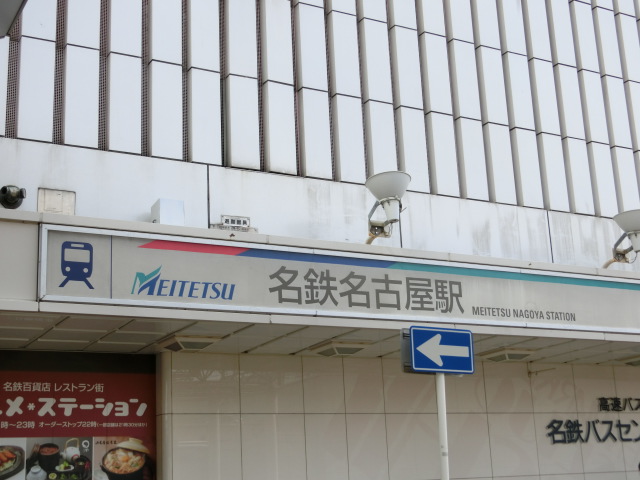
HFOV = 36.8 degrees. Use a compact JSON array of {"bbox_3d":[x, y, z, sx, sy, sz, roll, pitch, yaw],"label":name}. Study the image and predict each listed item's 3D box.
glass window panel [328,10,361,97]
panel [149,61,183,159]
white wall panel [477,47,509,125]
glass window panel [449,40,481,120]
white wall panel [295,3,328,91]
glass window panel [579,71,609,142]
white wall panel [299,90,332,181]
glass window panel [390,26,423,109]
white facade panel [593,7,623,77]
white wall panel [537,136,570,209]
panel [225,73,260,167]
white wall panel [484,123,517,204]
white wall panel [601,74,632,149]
[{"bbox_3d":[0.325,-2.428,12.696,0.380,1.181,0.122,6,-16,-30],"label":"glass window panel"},{"bbox_3d":[-1.949,-1.625,12.139,0.401,1.276,0.119,6,-17,-29],"label":"panel"},{"bbox_3d":[2.701,-2.399,15.071,0.401,1.276,0.119,6,-17,-29],"label":"white wall panel"},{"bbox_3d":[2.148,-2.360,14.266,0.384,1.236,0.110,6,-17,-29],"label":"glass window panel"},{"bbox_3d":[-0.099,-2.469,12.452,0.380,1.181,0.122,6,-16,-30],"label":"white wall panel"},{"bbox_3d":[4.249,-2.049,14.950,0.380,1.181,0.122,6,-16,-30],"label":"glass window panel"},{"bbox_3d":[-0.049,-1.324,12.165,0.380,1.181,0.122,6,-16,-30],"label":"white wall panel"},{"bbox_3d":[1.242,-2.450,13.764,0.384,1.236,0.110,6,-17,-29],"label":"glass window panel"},{"bbox_3d":[4.997,-3.408,16.701,0.401,1.276,0.119,6,-17,-29],"label":"white facade panel"},{"bbox_3d":[3.699,-1.059,15.265,0.401,1.276,0.119,6,-17,-29],"label":"white wall panel"},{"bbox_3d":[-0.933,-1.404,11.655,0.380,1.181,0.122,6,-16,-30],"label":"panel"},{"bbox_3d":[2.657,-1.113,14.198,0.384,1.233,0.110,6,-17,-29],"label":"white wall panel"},{"bbox_3d":[5.054,-2.163,16.374,0.401,1.276,0.119,6,-17,-29],"label":"white wall panel"}]

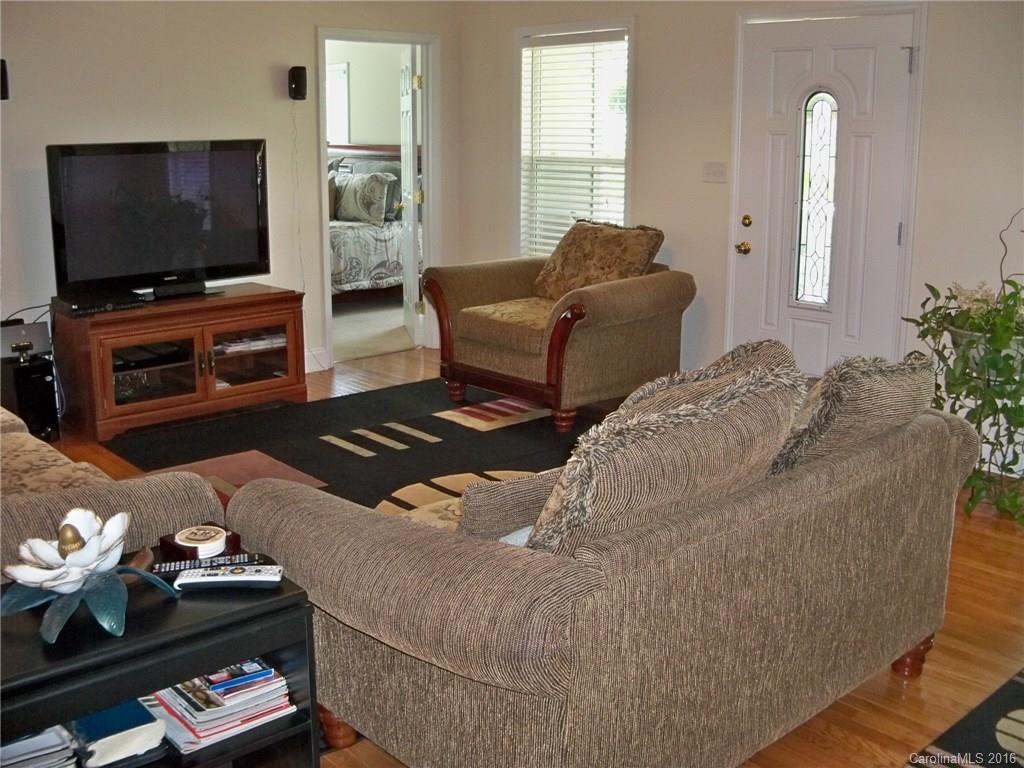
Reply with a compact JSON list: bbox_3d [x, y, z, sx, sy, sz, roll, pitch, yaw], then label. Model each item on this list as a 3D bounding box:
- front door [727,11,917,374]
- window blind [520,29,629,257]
[{"bbox_3d":[1.550,-0.806,5.248,0.060,2.030,0.940,-13,19,-42],"label":"front door"},{"bbox_3d":[0.361,-1.397,6.362,0.060,1.480,0.880,-13,19,-42],"label":"window blind"}]

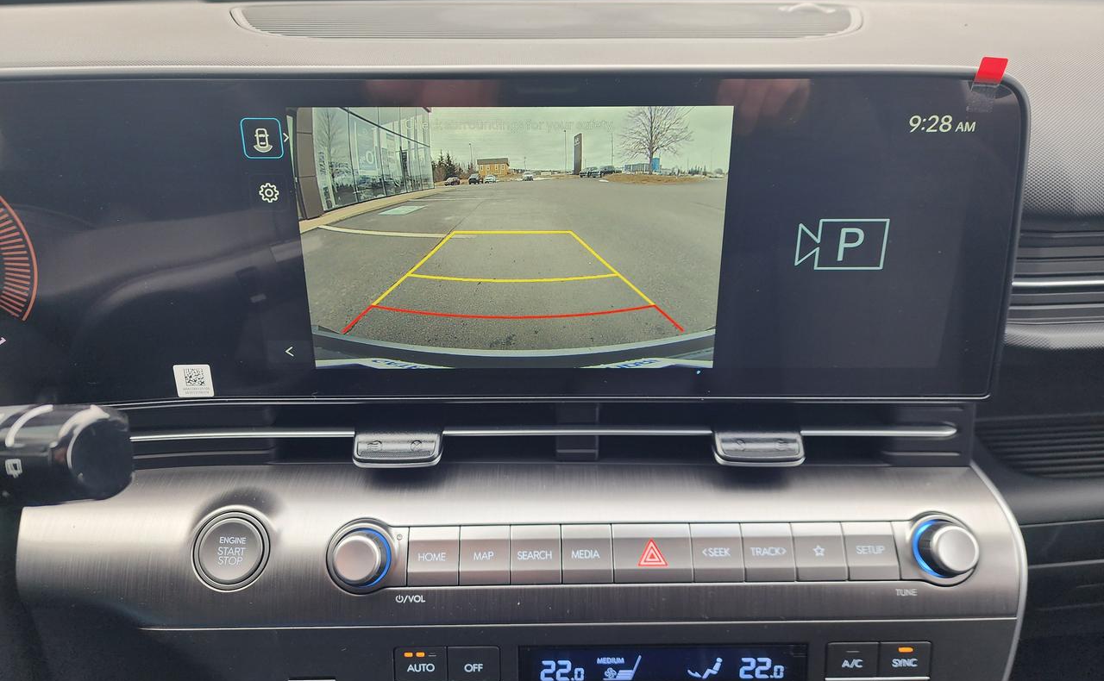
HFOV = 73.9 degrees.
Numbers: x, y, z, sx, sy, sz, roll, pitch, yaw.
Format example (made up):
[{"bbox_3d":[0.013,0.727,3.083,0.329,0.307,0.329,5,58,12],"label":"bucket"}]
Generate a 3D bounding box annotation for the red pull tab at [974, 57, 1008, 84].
[{"bbox_3d":[0.169,-0.104,0.283,0.010,0.011,0.001,3,36,-2],"label":"red pull tab"}]

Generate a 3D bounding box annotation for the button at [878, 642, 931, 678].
[{"bbox_3d":[0.148,0.134,0.308,0.021,0.015,0.010,0,6,0],"label":"button"}]

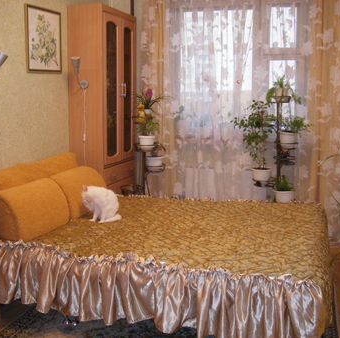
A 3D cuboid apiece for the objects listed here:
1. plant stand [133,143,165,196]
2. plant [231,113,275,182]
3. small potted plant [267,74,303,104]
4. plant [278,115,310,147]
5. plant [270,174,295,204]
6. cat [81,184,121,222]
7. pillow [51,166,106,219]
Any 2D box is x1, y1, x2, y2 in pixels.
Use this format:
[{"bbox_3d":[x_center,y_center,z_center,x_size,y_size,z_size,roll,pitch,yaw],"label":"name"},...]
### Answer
[{"bbox_3d":[-0.214,0.185,4.692,0.312,0.923,0.312,4,10,18],"label":"plant stand"},{"bbox_3d":[0.779,-0.238,4.246,0.398,0.753,0.369,4,10,18],"label":"plant"},{"bbox_3d":[1.030,-0.714,4.115,0.312,0.263,0.284,4,10,18],"label":"small potted plant"},{"bbox_3d":[1.130,-0.330,4.114,0.298,0.312,0.284,4,10,18],"label":"plant"},{"bbox_3d":[1.046,0.187,4.195,0.213,0.270,0.213,4,10,18],"label":"plant"},{"bbox_3d":[-0.505,0.244,3.346,0.284,0.263,0.185,0,9,-3],"label":"cat"},{"bbox_3d":[-0.721,0.175,3.610,0.256,0.305,0.582,4,10,18],"label":"pillow"}]

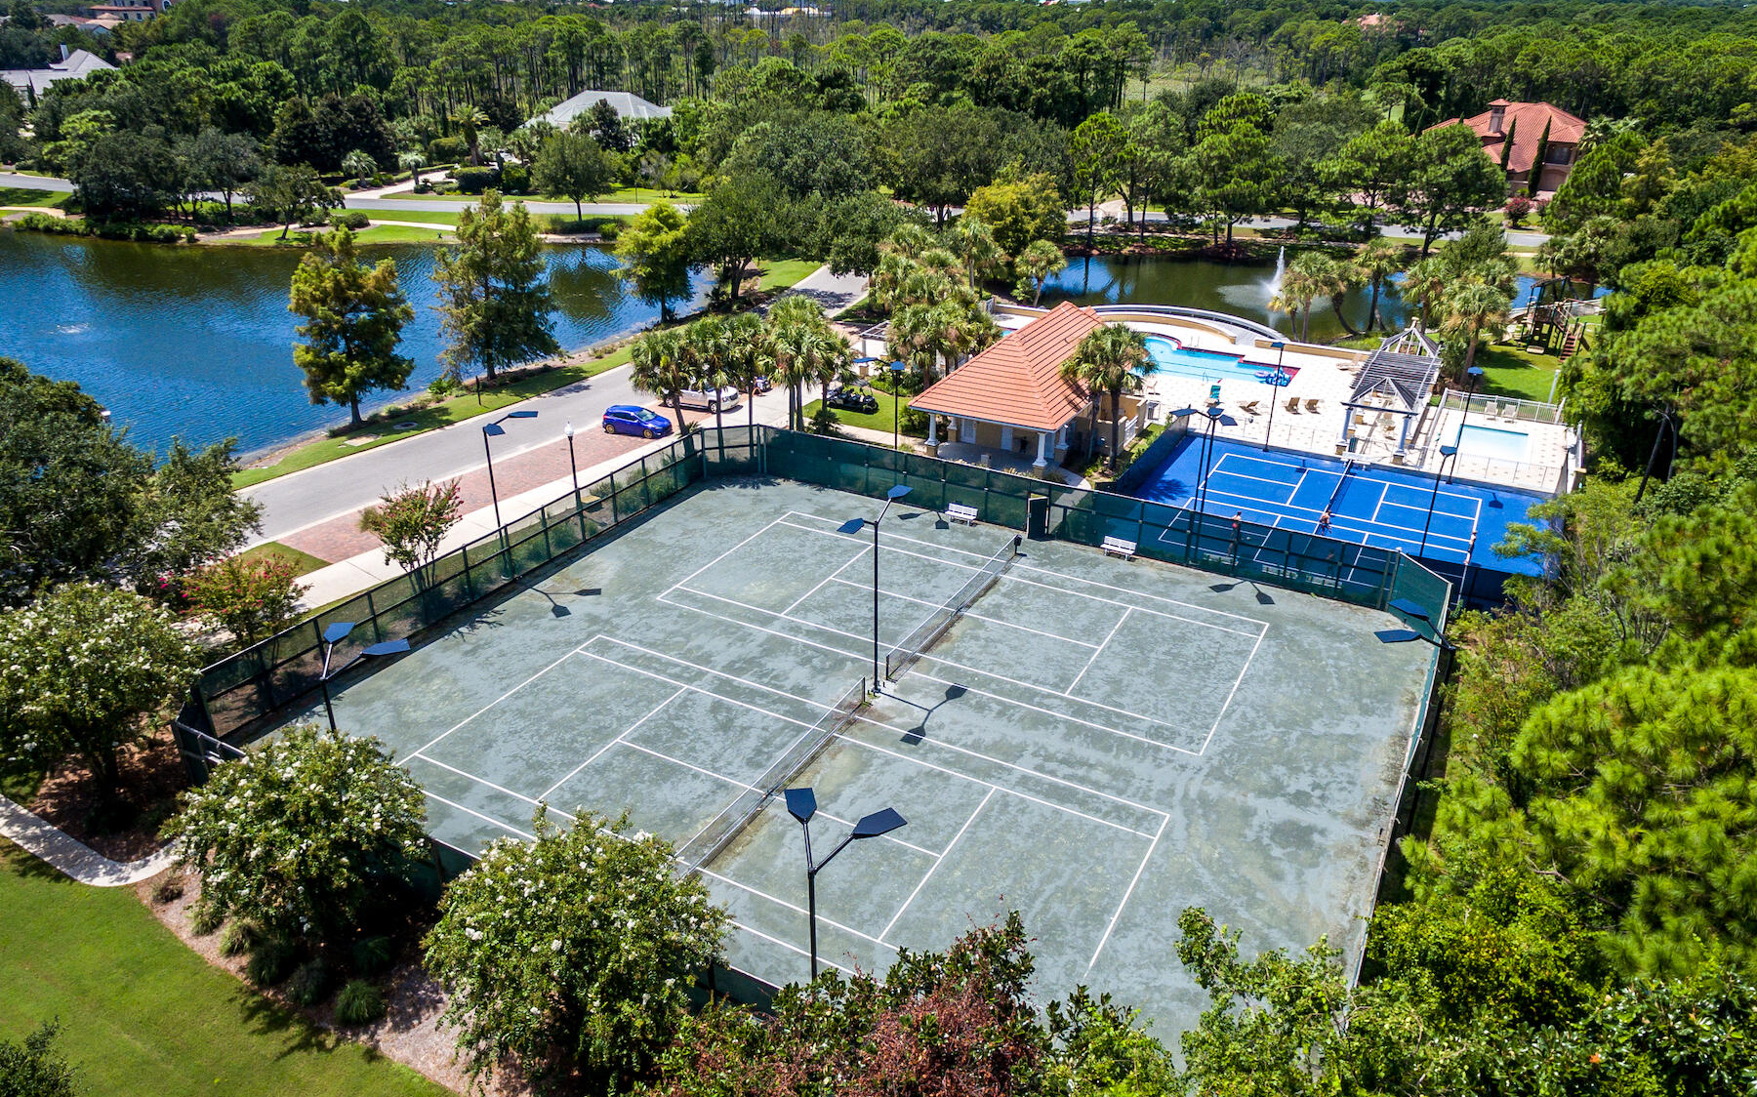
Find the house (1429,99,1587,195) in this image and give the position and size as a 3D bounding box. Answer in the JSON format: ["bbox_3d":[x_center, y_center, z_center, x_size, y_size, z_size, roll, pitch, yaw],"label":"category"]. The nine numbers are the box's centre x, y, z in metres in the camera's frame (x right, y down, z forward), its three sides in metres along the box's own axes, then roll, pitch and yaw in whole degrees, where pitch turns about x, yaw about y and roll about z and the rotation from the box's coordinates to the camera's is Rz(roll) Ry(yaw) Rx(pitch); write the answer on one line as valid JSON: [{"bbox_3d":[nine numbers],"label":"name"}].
[{"bbox_3d":[93.680,-60.690,145.020,19.000,11.000,15.000,8,31,13],"label":"house"}]

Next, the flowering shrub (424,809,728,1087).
[{"bbox_3d":[-7.843,10.787,26.058,7.600,6.200,7.600,-12,32,-21],"label":"flowering shrub"}]

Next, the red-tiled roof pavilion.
[{"bbox_3d":[10.038,-10.915,60.140,8.556,6.898,17.547,16,31,27],"label":"red-tiled roof pavilion"}]

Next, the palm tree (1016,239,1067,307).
[{"bbox_3d":[13.409,-22.467,81.092,4.068,6.208,4.091,1,27,0],"label":"palm tree"}]

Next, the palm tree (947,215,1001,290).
[{"bbox_3d":[8.540,-26.140,87.230,4.400,6.630,4.400,3,30,4],"label":"palm tree"}]

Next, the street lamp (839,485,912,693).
[{"bbox_3d":[-0.081,2.236,38.601,1.300,8.594,4.200,16,33,25],"label":"street lamp"}]

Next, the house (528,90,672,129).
[{"bbox_3d":[-47.540,-74.080,167.500,22.000,8.500,15.000,3,30,4],"label":"house"}]

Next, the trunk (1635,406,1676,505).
[{"bbox_3d":[38.012,-3.753,48.487,0.680,7.002,0.702,18,31,29],"label":"trunk"}]

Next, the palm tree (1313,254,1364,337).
[{"bbox_3d":[38.652,-21.196,81.670,4.300,6.686,4.300,14,32,22],"label":"palm tree"}]

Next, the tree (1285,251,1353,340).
[{"bbox_3d":[33.096,-18.795,74.103,4.644,7.376,4.795,16,31,27],"label":"tree"}]

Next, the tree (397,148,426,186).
[{"bbox_3d":[-60.544,-49.340,127.253,3.459,4.903,3.437,17,31,29],"label":"tree"}]

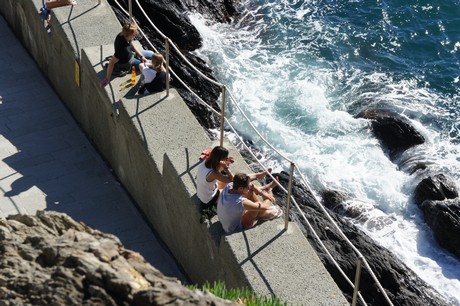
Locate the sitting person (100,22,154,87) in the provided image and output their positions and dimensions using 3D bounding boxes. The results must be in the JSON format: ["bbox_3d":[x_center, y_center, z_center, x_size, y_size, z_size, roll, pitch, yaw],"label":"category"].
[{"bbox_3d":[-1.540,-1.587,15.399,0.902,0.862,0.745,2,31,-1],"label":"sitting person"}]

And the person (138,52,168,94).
[{"bbox_3d":[-1.187,-1.321,15.133,0.470,0.706,0.568,-17,36,-29],"label":"person"}]

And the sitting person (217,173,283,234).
[{"bbox_3d":[0.252,0.534,12.049,0.931,0.804,0.441,-14,35,-25],"label":"sitting person"}]

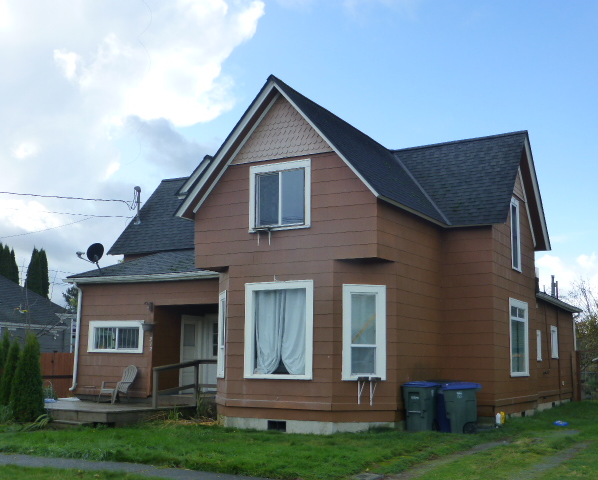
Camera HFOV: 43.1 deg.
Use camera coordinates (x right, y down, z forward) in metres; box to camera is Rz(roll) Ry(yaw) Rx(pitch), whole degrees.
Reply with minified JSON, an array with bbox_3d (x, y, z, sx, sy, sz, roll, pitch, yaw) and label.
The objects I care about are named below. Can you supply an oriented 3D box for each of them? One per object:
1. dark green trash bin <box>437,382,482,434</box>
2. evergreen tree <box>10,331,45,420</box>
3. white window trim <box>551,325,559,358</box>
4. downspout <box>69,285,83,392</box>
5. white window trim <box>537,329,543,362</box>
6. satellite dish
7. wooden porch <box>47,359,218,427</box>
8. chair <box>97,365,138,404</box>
[{"bbox_3d":[3.326,3.474,15.649,0.820,1.050,0.620,2,-9,-7],"label":"dark green trash bin"},{"bbox_3d":[-5.891,2.976,16.539,0.764,1.922,0.764,-4,-10,30],"label":"evergreen tree"},{"bbox_3d":[8.417,3.377,24.928,0.100,1.080,0.920,-4,-10,30],"label":"white window trim"},{"bbox_3d":[-6.124,2.674,20.791,0.100,2.933,0.300,-4,-10,30],"label":"downspout"},{"bbox_3d":[7.307,3.214,23.044,0.100,0.950,0.700,-4,-10,30],"label":"white window trim"},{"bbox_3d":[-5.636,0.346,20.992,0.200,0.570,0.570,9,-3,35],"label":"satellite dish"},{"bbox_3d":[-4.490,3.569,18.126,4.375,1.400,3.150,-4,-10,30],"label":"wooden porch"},{"bbox_3d":[-4.623,3.702,19.397,0.720,0.930,0.840,-4,-10,30],"label":"chair"}]

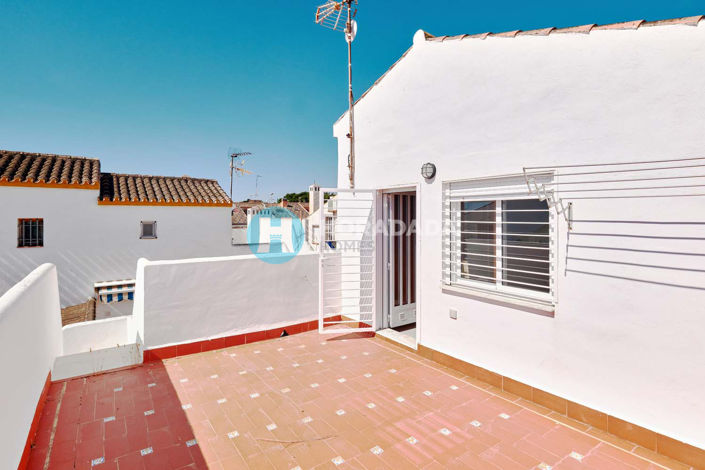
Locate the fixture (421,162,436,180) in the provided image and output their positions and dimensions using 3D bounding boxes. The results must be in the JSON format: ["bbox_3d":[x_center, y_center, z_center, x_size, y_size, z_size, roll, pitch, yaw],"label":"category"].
[{"bbox_3d":[0.887,-0.738,3.857,0.090,0.185,0.185,-2,2,-37],"label":"fixture"}]

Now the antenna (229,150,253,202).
[{"bbox_3d":[-4.205,-2.159,12.500,0.850,2.000,0.500,0,2,12],"label":"antenna"}]

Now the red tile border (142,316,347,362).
[{"bbox_3d":[-1.357,1.434,4.778,2.777,0.146,0.025,-2,2,-34],"label":"red tile border"}]

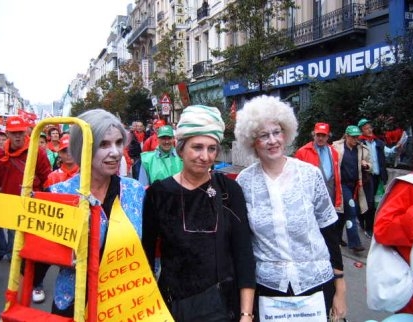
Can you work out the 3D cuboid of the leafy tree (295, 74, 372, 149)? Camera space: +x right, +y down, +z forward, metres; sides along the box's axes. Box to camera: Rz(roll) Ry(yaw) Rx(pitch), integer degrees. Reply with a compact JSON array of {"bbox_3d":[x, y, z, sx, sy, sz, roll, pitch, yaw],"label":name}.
[{"bbox_3d":[2.492,-0.932,9.000,1.600,1.600,1.500,1,5,16],"label":"leafy tree"}]

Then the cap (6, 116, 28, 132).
[{"bbox_3d":[-1.772,-0.342,4.300,0.190,0.140,0.260,-2,5,-25],"label":"cap"}]

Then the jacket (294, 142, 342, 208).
[{"bbox_3d":[1.386,0.174,5.700,0.540,0.820,0.330,-1,5,-12],"label":"jacket"}]

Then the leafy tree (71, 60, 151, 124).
[{"bbox_3d":[-7.325,-4.616,35.000,6.000,6.400,5.000,-1,5,-12],"label":"leafy tree"}]

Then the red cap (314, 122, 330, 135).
[{"bbox_3d":[1.429,-0.400,5.650,0.190,0.140,0.260,1,5,9],"label":"red cap"}]

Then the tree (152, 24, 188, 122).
[{"bbox_3d":[-1.884,-3.689,24.000,2.100,6.600,2.100,0,5,0],"label":"tree"}]

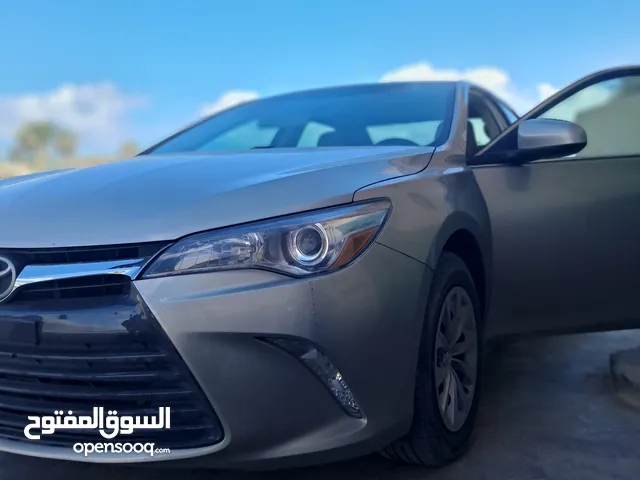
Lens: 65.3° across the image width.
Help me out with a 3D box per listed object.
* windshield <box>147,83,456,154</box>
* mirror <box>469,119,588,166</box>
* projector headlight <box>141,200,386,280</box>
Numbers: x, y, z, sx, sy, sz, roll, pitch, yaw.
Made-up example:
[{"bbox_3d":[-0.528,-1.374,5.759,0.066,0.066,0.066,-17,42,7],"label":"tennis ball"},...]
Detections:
[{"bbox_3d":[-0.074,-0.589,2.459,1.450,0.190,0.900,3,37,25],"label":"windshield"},{"bbox_3d":[0.805,-0.376,1.895,0.367,0.170,0.184,5,7,42],"label":"mirror"},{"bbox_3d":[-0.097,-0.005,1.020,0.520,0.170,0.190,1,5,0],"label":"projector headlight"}]

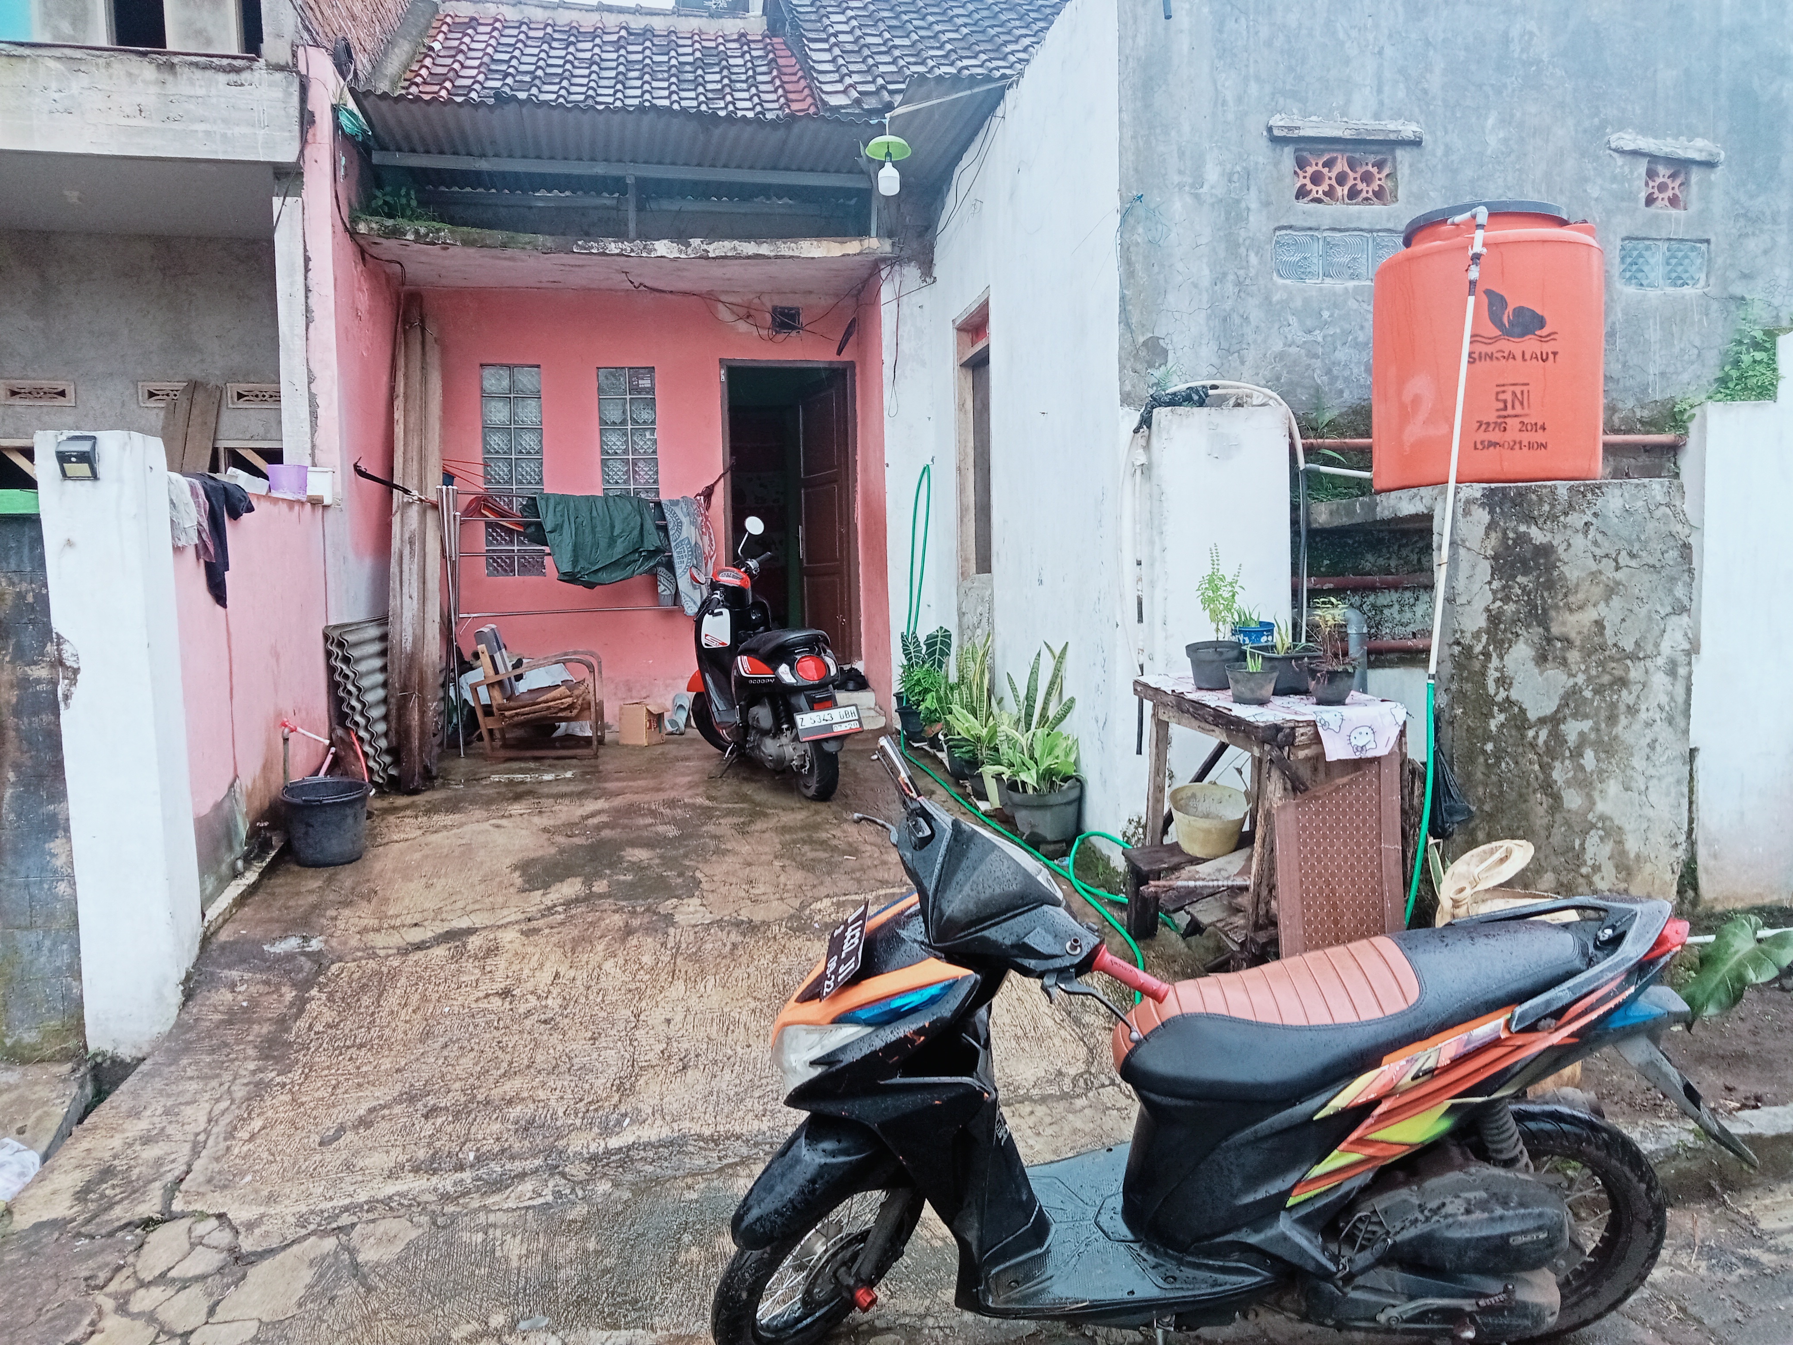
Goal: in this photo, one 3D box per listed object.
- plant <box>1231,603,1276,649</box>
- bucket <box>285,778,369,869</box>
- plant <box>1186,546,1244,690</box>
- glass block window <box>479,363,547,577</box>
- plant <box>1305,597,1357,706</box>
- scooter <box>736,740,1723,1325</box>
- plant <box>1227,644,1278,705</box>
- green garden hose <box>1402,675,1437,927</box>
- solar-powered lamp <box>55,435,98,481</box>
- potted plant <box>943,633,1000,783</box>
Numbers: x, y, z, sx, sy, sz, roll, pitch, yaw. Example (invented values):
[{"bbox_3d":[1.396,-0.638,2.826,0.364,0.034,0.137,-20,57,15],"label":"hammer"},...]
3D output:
[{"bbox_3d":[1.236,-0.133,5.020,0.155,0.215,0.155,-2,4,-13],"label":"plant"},{"bbox_3d":[-2.233,0.593,5.680,0.345,0.270,0.345,-2,9,-13],"label":"bucket"},{"bbox_3d":[1.066,-0.183,4.850,0.195,0.485,0.190,-2,9,-13],"label":"plant"},{"bbox_3d":[-2.522,-1.324,9.548,0.400,1.400,0.100,-2,4,-15],"label":"glass block window"},{"bbox_3d":[1.368,-0.064,4.570,0.165,0.335,0.165,-2,4,-9],"label":"plant"},{"bbox_3d":[0.608,0.749,2.649,1.910,1.100,0.700,-1,4,1],"label":"scooter"},{"bbox_3d":[1.133,0.009,4.620,0.165,0.190,0.165,-2,4,-9],"label":"plant"},{"bbox_3d":[1.641,0.415,4.550,0.120,0.800,0.120,-2,4,-9],"label":"green garden hose"},{"bbox_3d":[-2.288,-0.597,4.050,0.105,0.125,0.065,-2,4,-13],"label":"solar-powered lamp"},{"bbox_3d":[0.348,0.168,6.800,0.270,0.700,0.270,-1,4,0],"label":"potted plant"}]

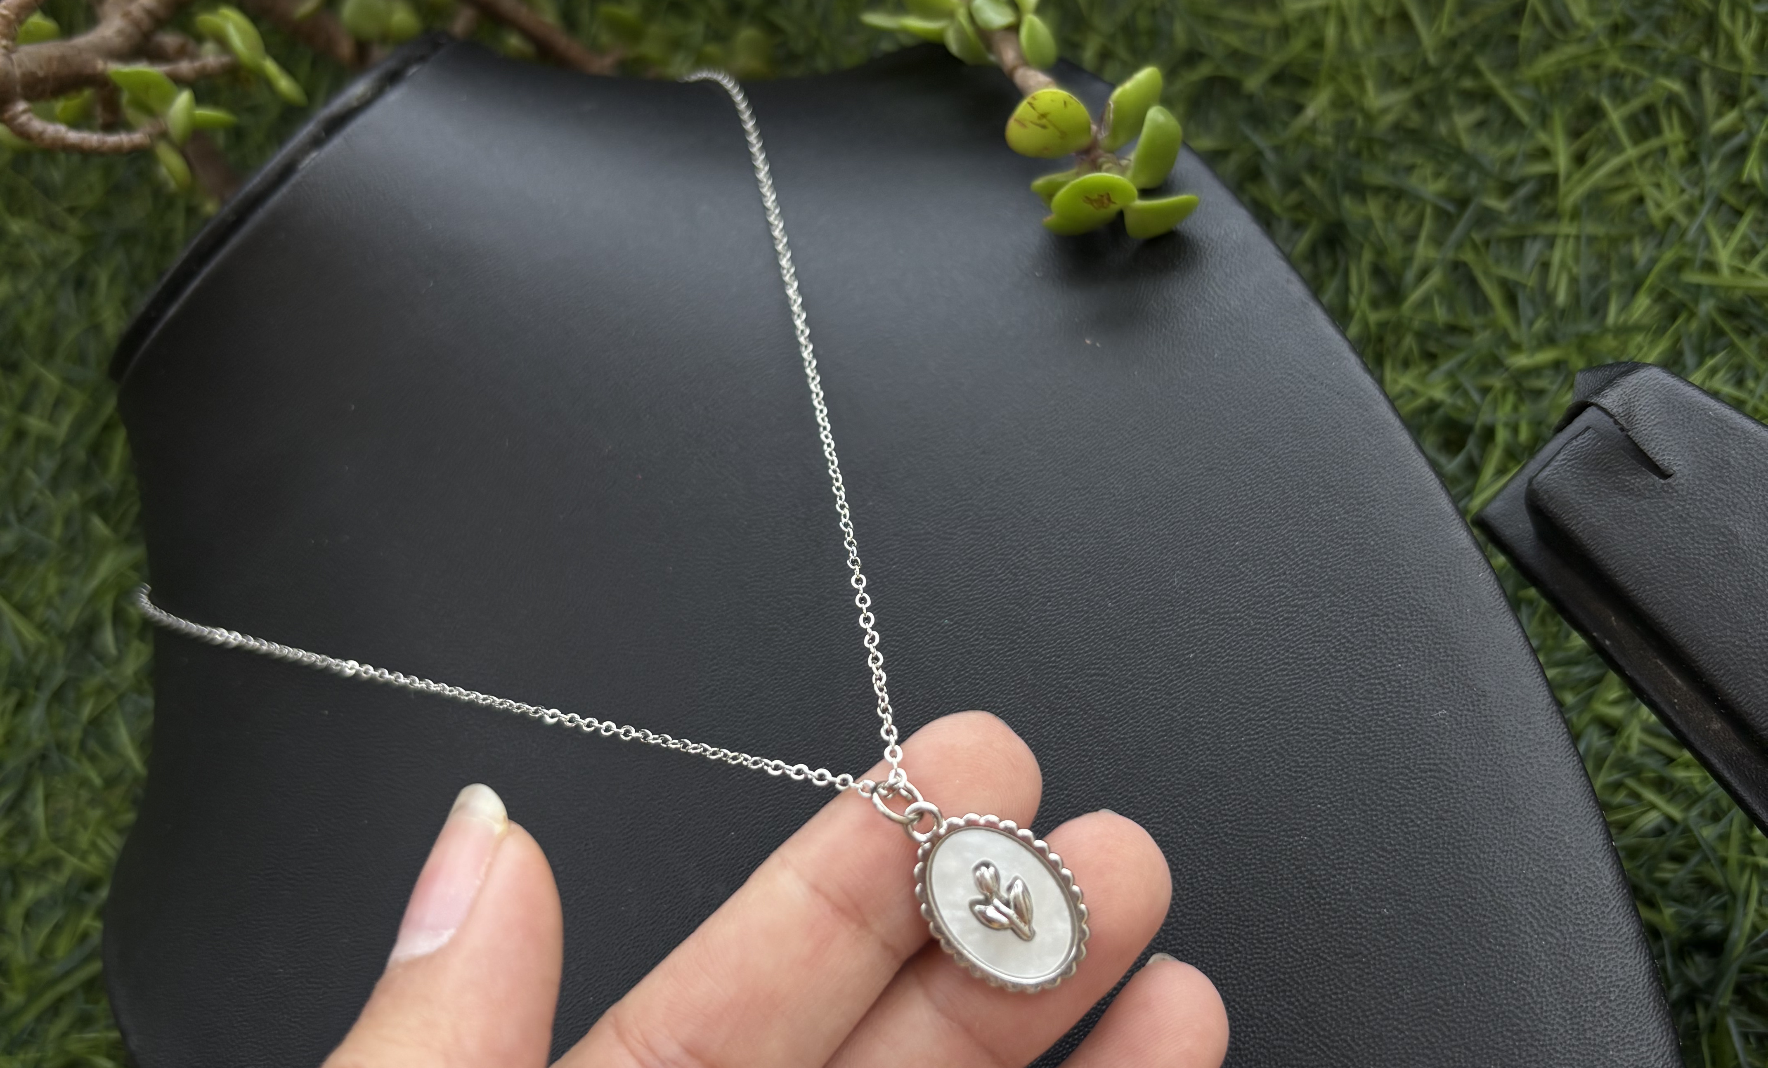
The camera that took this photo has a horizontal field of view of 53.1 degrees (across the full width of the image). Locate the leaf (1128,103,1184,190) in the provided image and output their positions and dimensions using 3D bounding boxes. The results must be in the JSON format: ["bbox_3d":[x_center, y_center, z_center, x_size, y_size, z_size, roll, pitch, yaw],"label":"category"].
[{"bbox_3d":[0.037,-0.052,0.238,0.004,0.007,0.011,22,90,57],"label":"leaf"}]

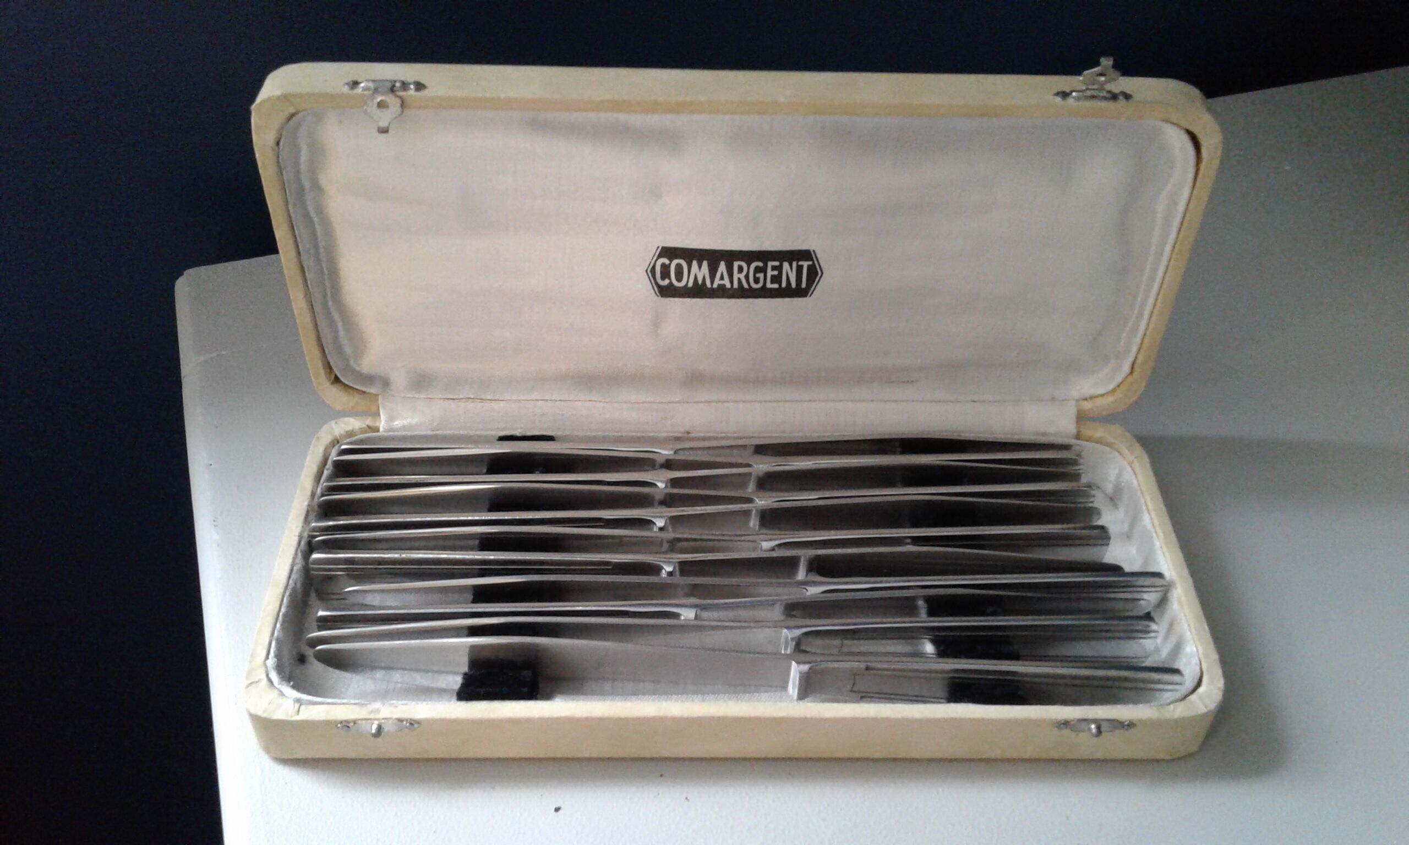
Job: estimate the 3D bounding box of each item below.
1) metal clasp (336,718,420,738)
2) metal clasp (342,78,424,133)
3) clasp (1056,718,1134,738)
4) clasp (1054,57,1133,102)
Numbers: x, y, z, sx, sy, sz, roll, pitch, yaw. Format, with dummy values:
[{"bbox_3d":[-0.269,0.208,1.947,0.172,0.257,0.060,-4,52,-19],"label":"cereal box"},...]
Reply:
[{"bbox_3d":[-0.085,0.081,0.308,0.022,0.007,0.003,0,47,-1],"label":"metal clasp"},{"bbox_3d":[-0.085,-0.085,0.314,0.022,0.011,0.010,0,39,-1],"label":"metal clasp"},{"bbox_3d":[0.104,0.082,0.312,0.021,0.007,0.003,0,47,-1],"label":"clasp"},{"bbox_3d":[0.105,-0.092,0.313,0.021,0.013,0.009,0,39,-1],"label":"clasp"}]

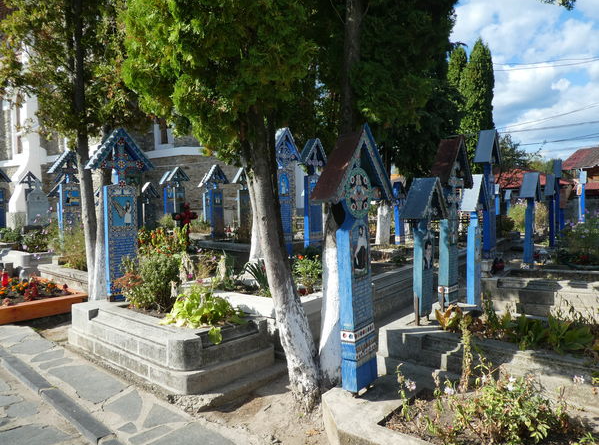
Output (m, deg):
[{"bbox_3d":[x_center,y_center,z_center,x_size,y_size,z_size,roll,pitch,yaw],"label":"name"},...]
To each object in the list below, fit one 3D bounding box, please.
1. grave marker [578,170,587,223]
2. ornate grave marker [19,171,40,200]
[{"bbox_3d":[8.621,-0.720,12.649,0.206,1.688,0.464,3,4,38],"label":"grave marker"},{"bbox_3d":[-8.351,-0.685,12.857,0.206,1.809,0.567,3,4,38],"label":"ornate grave marker"}]

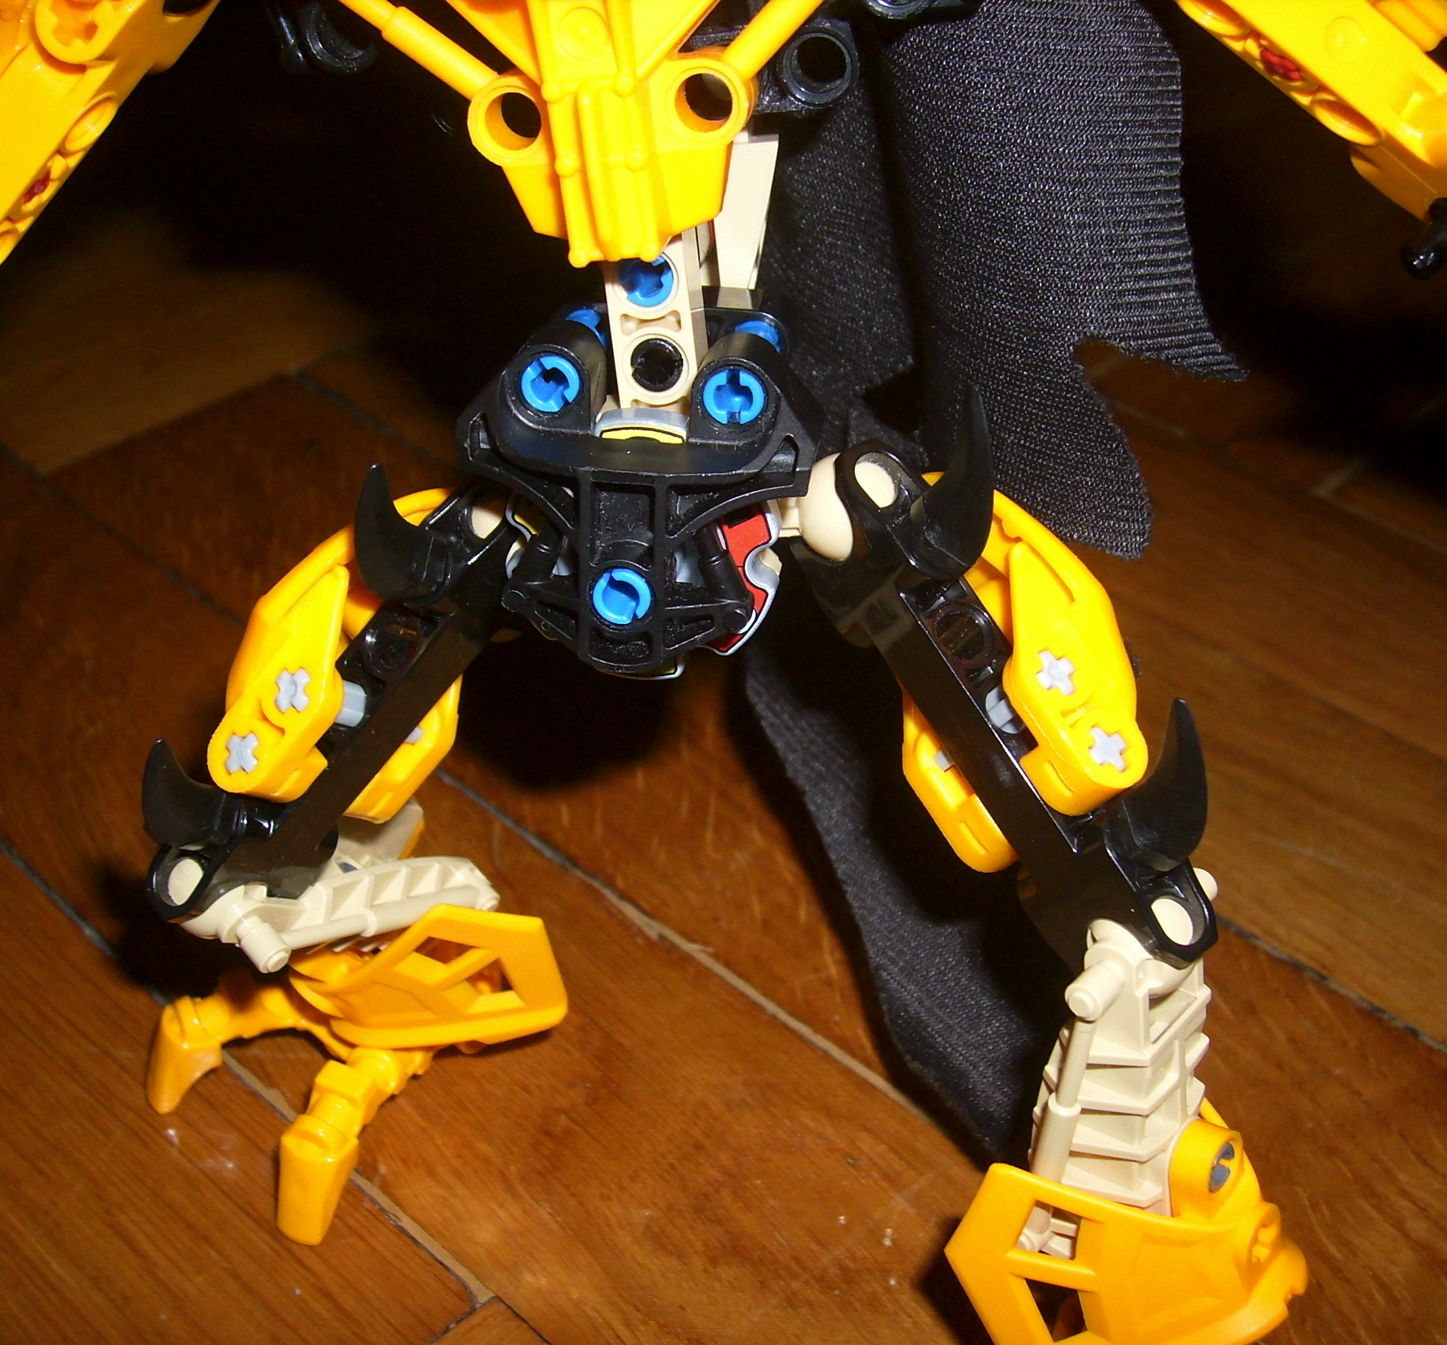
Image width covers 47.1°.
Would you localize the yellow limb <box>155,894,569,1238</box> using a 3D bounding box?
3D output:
[{"bbox_3d":[-0.040,0.038,0.183,0.030,0.020,0.043,30,47,28],"label":"yellow limb"}]

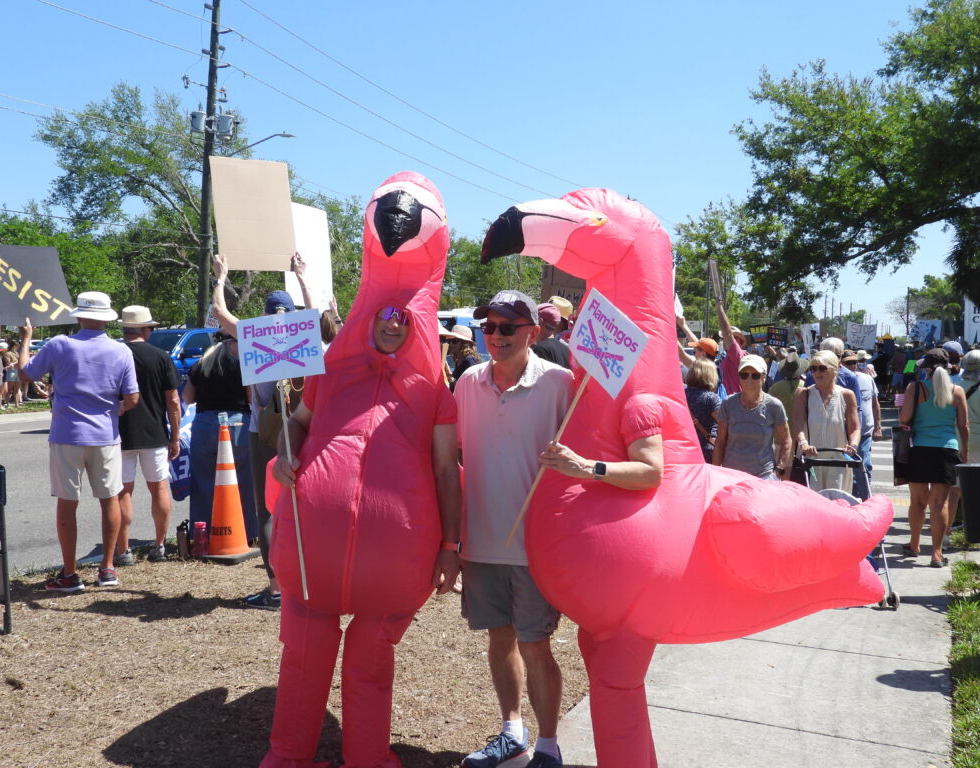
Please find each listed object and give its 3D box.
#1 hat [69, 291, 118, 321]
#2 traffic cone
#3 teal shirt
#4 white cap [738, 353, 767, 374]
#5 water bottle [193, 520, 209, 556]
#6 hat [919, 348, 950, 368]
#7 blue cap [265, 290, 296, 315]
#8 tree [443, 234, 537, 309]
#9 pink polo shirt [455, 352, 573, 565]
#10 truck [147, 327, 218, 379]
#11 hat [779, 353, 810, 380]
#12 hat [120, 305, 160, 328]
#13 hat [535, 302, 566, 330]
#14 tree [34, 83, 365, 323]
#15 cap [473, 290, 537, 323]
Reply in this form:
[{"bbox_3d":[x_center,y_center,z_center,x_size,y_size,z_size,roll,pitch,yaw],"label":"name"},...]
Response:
[{"bbox_3d":[-2.615,-0.515,6.250,0.315,0.170,0.340,5,2,-24],"label":"hat"},{"bbox_3d":[-1.832,0.755,6.620,0.360,0.910,0.360,1,2,21],"label":"traffic cone"},{"bbox_3d":[3.412,0.234,7.250,0.345,0.520,0.260,1,2,23],"label":"teal shirt"},{"bbox_3d":[1.650,-0.123,5.950,0.170,0.135,0.250,1,2,25],"label":"white cap"},{"bbox_3d":[-2.061,1.112,6.750,0.088,0.255,0.088,1,2,0],"label":"water bottle"},{"bbox_3d":[3.397,-0.195,7.250,0.180,0.145,0.260,-1,2,-14],"label":"hat"},{"bbox_3d":[-1.250,-0.483,5.650,0.180,0.155,0.260,0,2,-12],"label":"blue cap"},{"bbox_3d":[0.100,-4.457,51.869,7.500,8.200,7.000,0,2,0],"label":"tree"},{"bbox_3d":[0.095,0.280,3.600,0.520,0.790,0.300,0,2,12],"label":"pink polo shirt"},{"bbox_3d":[-6.020,-0.107,19.410,2.020,1.950,5.750,1,2,26],"label":"truck"},{"bbox_3d":[2.895,-0.181,9.000,0.310,0.190,0.350,4,11,17],"label":"hat"},{"bbox_3d":[-2.536,-0.488,6.850,0.285,0.145,0.315,5,2,22],"label":"hat"},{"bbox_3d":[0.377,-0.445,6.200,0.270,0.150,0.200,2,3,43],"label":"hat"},{"bbox_3d":[-9.514,-4.699,31.000,9.900,10.000,9.000,0,2,-16],"label":"tree"},{"bbox_3d":[0.060,-0.285,3.530,0.180,0.140,0.270,1,3,35],"label":"cap"}]

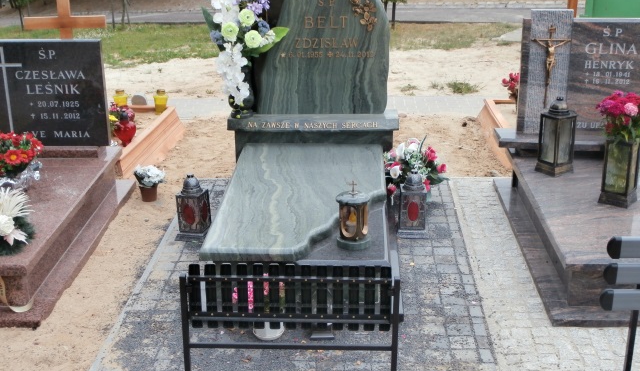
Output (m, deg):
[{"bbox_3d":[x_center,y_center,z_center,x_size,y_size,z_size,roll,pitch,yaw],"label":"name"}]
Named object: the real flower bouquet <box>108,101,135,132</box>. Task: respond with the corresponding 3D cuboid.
[{"bbox_3d":[-1.305,-0.413,5.667,0.200,0.249,0.190,0,19,0],"label":"real flower bouquet"}]

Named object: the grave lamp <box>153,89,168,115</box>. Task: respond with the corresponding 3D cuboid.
[{"bbox_3d":[-1.147,-0.603,6.257,0.108,0.180,0.108,0,19,0],"label":"grave lamp"}]

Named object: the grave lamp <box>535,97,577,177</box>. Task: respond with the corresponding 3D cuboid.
[{"bbox_3d":[1.279,-0.275,4.725,0.150,0.416,0.150,-14,23,-36],"label":"grave lamp"}]

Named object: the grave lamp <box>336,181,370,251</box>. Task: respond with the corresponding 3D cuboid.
[{"bbox_3d":[0.137,0.120,3.665,0.147,0.293,0.147,0,19,0],"label":"grave lamp"}]

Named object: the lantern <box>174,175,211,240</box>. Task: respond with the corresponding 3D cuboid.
[{"bbox_3d":[-0.668,0.104,4.564,0.165,0.336,0.165,-5,19,-15],"label":"lantern"}]

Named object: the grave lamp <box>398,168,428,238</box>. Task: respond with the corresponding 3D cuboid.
[{"bbox_3d":[0.492,0.090,4.567,0.165,0.361,0.165,1,19,4],"label":"grave lamp"}]

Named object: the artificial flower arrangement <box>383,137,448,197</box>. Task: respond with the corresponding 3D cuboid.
[{"bbox_3d":[0.539,-0.079,4.851,0.345,0.380,0.310,0,19,0],"label":"artificial flower arrangement"}]

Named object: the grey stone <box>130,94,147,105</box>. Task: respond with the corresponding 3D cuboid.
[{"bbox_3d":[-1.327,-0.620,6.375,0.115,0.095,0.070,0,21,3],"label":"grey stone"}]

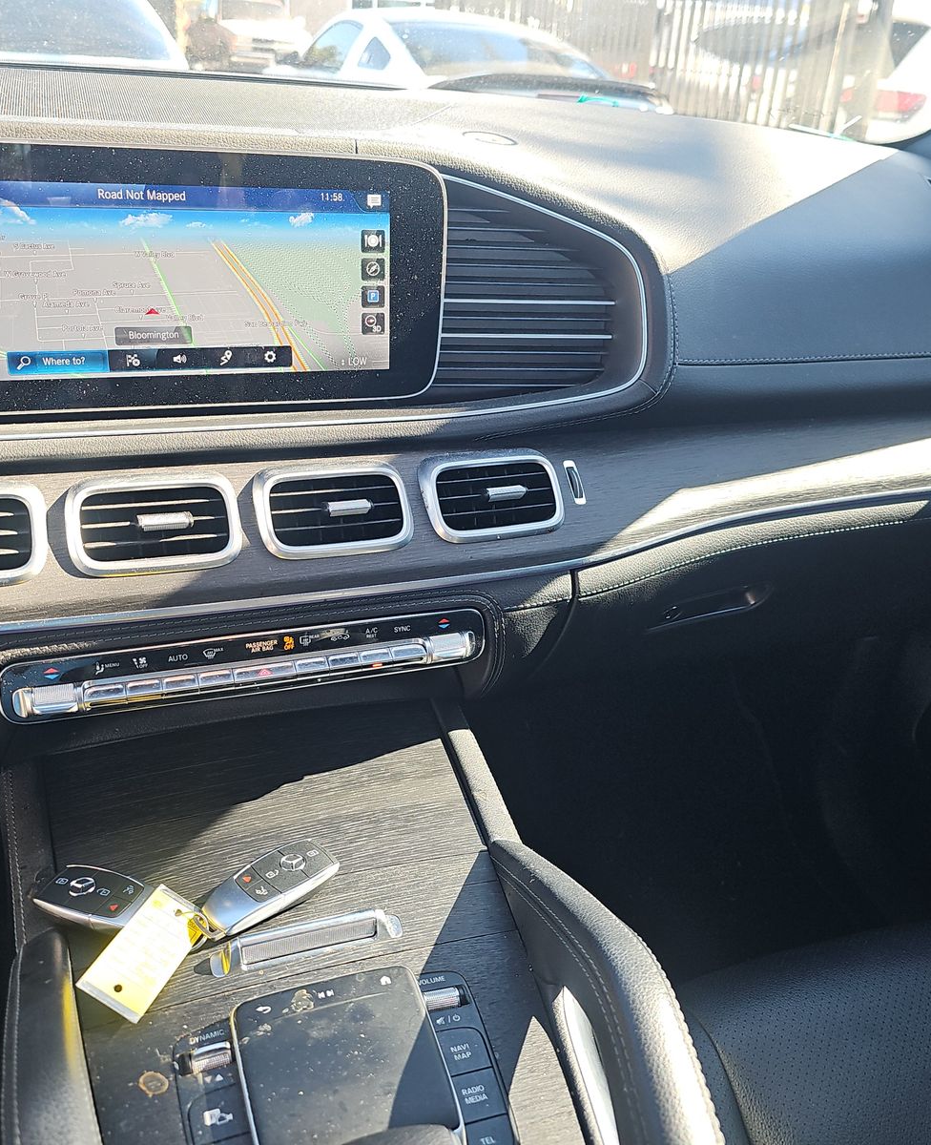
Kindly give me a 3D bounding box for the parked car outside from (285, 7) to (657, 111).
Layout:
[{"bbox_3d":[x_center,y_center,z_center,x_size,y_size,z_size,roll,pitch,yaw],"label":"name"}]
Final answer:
[{"bbox_3d":[-0.265,-3.280,7.330,1.880,1.390,4.700,-7,30,-21],"label":"parked car outside"}]

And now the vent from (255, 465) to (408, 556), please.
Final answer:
[{"bbox_3d":[-0.082,-0.039,0.639,0.098,0.056,0.035,-6,-7,-18],"label":"vent"}]

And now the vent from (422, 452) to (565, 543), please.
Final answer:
[{"bbox_3d":[0.020,-0.050,0.675,0.096,0.056,0.035,-7,-7,-20],"label":"vent"}]

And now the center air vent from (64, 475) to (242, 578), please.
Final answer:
[{"bbox_3d":[-0.185,-0.029,0.605,0.098,0.056,0.035,-6,-7,-18],"label":"center air vent"}]

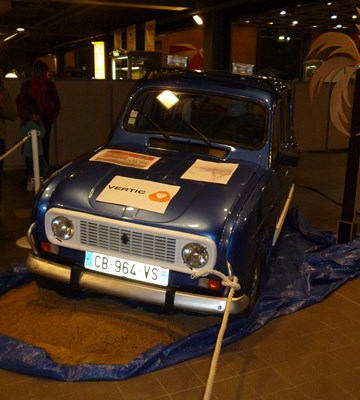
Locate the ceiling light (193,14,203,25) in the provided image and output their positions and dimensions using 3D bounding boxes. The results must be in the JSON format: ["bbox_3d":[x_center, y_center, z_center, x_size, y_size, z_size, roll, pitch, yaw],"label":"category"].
[{"bbox_3d":[0.414,-4.267,11.800,0.250,0.200,0.140,4,13,11],"label":"ceiling light"}]

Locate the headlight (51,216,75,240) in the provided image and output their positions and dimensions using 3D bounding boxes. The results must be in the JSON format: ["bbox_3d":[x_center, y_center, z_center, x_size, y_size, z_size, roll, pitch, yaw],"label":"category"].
[{"bbox_3d":[-0.679,0.158,2.926,0.147,0.147,0.080,10,21,16],"label":"headlight"}]

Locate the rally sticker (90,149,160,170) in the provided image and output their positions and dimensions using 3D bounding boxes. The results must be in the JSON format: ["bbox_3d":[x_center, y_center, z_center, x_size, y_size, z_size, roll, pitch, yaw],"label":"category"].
[{"bbox_3d":[-0.378,-0.286,3.447,0.420,0.015,0.290,8,22,12],"label":"rally sticker"}]

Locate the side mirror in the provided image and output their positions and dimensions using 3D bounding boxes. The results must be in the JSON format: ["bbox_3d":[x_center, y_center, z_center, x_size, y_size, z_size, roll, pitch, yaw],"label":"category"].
[{"bbox_3d":[0.811,-0.302,3.720,0.165,0.105,0.070,10,21,16],"label":"side mirror"}]

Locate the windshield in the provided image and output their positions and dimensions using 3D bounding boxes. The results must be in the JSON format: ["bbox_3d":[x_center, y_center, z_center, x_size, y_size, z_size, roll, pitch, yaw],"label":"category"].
[{"bbox_3d":[0.114,-0.617,3.752,1.080,0.365,0.080,10,-8,16],"label":"windshield"}]

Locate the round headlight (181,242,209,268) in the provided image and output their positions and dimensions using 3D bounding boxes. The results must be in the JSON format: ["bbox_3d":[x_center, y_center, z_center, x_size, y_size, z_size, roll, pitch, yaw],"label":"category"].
[{"bbox_3d":[0.088,0.290,2.708,0.147,0.147,0.080,10,21,16],"label":"round headlight"}]

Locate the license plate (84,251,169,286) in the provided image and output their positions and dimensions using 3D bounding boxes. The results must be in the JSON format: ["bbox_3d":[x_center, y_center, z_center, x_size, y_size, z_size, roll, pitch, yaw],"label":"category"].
[{"bbox_3d":[-0.311,0.391,2.864,0.520,0.110,0.012,10,21,16],"label":"license plate"}]

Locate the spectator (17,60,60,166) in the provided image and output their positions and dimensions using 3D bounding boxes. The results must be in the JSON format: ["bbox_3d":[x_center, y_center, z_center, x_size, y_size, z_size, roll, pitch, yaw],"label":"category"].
[{"bbox_3d":[-1.929,-1.044,6.945,0.550,1.720,0.420,-5,14,-24],"label":"spectator"}]

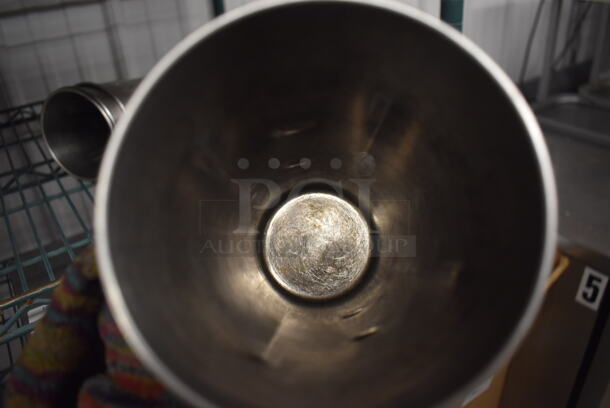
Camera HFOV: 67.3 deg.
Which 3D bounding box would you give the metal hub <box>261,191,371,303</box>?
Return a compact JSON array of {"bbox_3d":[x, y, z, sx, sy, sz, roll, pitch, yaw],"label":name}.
[{"bbox_3d":[0.007,0.025,0.272,0.063,0.063,0.013,0,-7,1],"label":"metal hub"}]

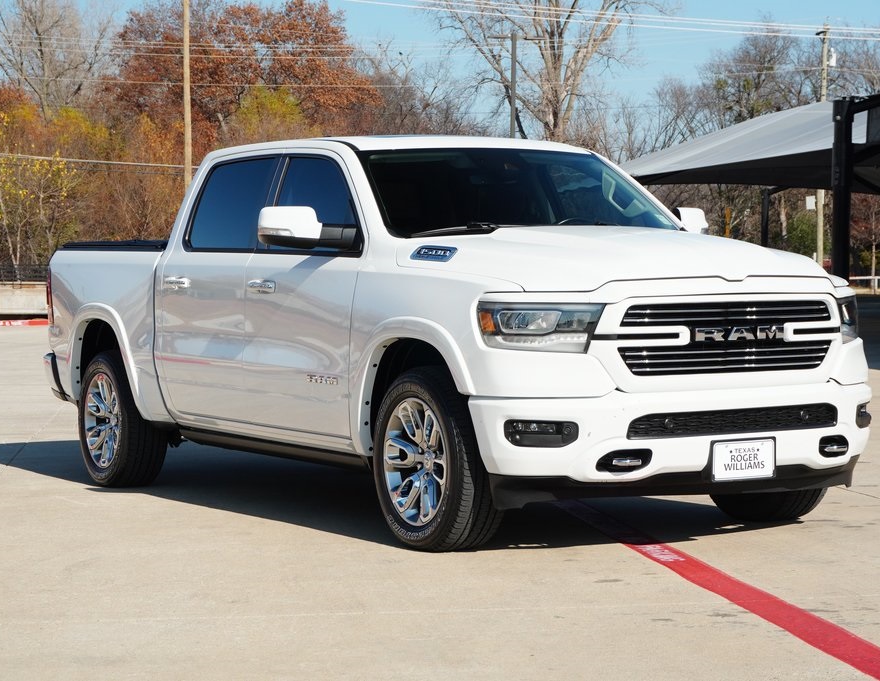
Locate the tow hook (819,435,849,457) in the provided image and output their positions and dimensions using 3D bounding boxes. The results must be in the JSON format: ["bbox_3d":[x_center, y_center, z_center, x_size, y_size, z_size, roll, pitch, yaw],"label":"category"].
[{"bbox_3d":[1.656,0.445,8.980,0.195,0.092,0.080,-2,2,-41],"label":"tow hook"}]

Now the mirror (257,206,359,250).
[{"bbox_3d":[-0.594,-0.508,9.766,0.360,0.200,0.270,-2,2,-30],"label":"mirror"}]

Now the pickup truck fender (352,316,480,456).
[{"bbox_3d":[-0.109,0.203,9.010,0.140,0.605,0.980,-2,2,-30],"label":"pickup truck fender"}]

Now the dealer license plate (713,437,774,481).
[{"bbox_3d":[1.235,0.484,8.639,0.312,0.160,0.015,-2,3,-30],"label":"dealer license plate"}]

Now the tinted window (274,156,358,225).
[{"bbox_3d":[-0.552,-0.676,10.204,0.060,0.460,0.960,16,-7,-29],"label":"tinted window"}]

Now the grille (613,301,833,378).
[{"bbox_3d":[1.209,-0.013,8.797,1.120,0.305,0.140,-2,2,-30],"label":"grille"}]

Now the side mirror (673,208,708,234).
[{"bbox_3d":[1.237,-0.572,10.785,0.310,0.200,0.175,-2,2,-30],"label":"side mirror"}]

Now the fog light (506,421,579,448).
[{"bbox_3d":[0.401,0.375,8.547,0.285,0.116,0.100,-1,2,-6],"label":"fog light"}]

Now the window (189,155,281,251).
[{"bbox_3d":[-1.068,-0.684,10.861,0.045,0.475,0.830,19,-8,-29],"label":"window"}]

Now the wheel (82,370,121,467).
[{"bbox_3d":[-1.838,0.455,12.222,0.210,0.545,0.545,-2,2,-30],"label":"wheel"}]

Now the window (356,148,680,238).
[{"bbox_3d":[0.386,-0.711,10.180,1.560,0.130,0.780,-2,39,-30],"label":"window"}]

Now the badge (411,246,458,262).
[{"bbox_3d":[-0.032,-0.371,9.154,0.018,0.073,0.335,28,-11,-32],"label":"badge"}]

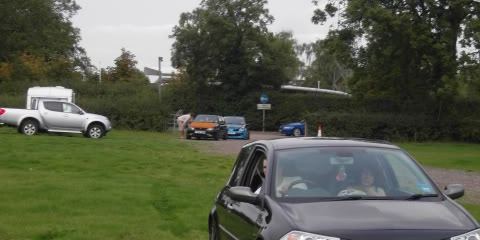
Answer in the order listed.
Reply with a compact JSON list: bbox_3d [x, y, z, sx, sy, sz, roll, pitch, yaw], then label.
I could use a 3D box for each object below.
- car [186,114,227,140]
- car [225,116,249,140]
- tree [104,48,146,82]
[{"bbox_3d":[-1.800,0.390,66.800,1.660,1.420,3.800,0,1,8],"label":"car"},{"bbox_3d":[-0.430,0.410,69.000,1.760,1.420,4.000,0,1,6],"label":"car"},{"bbox_3d":[-9.051,-2.411,95.000,3.400,6.300,3.400,0,1,0],"label":"tree"}]

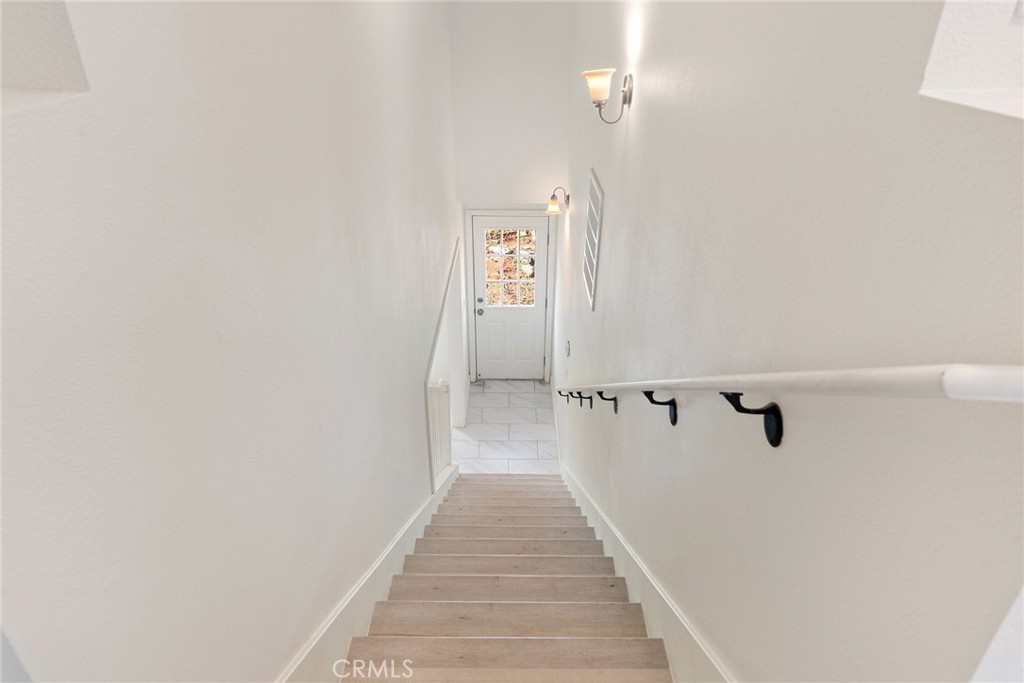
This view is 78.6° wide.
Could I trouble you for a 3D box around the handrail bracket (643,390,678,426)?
[{"bbox_3d":[0.442,0.202,1.883,0.098,0.115,0.060,0,29,0],"label":"handrail bracket"}]

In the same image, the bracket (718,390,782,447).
[{"bbox_3d":[0.442,0.143,1.160,0.098,0.115,0.060,0,29,0],"label":"bracket"}]

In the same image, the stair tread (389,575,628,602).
[{"bbox_3d":[-0.013,1.056,2.471,0.960,0.030,0.290,0,29,0],"label":"stair tread"}]

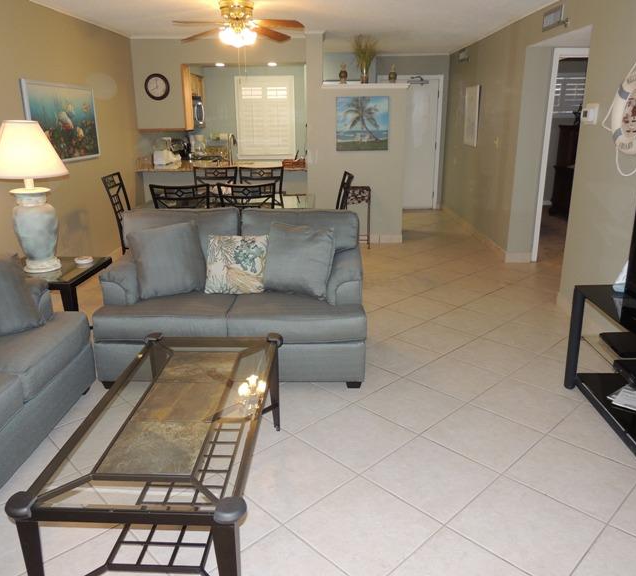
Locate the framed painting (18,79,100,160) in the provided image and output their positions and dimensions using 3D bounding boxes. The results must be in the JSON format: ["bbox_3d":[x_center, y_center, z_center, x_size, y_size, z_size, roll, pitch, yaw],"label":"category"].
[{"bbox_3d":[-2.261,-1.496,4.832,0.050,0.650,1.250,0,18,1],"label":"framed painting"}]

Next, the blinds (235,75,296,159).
[{"bbox_3d":[-0.832,-2.684,8.428,0.891,1.253,0.080,0,18,1],"label":"blinds"}]

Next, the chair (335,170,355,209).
[{"bbox_3d":[0.072,-0.636,5.301,0.550,0.990,0.470,-2,18,-3],"label":"chair"}]

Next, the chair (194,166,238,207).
[{"bbox_3d":[-1.101,-0.758,5.724,0.470,0.990,0.550,0,18,1],"label":"chair"}]

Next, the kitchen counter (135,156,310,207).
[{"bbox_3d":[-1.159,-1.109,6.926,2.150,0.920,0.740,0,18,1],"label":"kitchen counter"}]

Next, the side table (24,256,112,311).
[{"bbox_3d":[-1.827,0.147,3.665,0.640,0.550,0.610,0,18,1],"label":"side table"}]

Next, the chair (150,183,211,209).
[{"bbox_3d":[-1.066,-0.395,4.561,0.470,1.020,0.560,0,18,1],"label":"chair"}]

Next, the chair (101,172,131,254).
[{"bbox_3d":[-1.737,-0.632,5.356,0.550,0.990,0.470,0,18,1],"label":"chair"}]

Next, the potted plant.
[{"bbox_3d":[0.542,-2.610,6.083,0.290,0.520,0.290,0,18,1],"label":"potted plant"}]

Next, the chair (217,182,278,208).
[{"bbox_3d":[-0.546,-0.404,4.568,0.470,1.020,0.560,0,18,1],"label":"chair"}]

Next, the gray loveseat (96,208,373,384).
[{"bbox_3d":[-0.502,0.015,3.404,1.560,0.930,0.940,0,18,1],"label":"gray loveseat"}]

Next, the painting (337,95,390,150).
[{"bbox_3d":[0.521,-1.903,6.196,0.607,0.600,0.045,0,18,1],"label":"painting"}]

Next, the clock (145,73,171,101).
[{"bbox_3d":[-1.915,-2.394,6.335,0.290,0.290,0.050,0,18,1],"label":"clock"}]

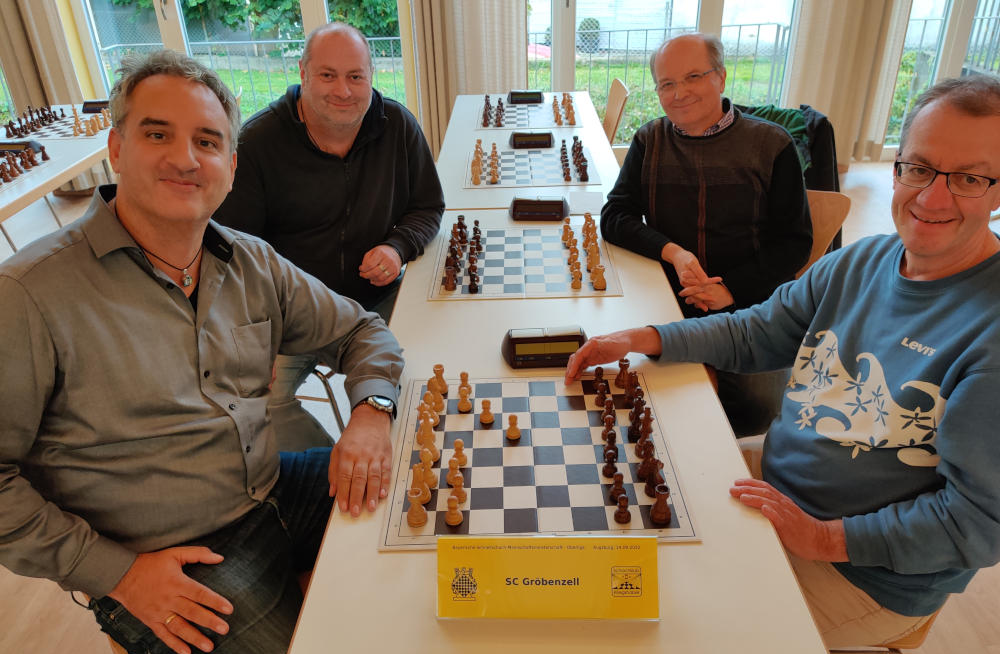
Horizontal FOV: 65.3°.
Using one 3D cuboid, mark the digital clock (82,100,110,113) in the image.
[{"bbox_3d":[-2.117,-1.179,4.141,0.192,0.061,0.103,0,28,3],"label":"digital clock"}]

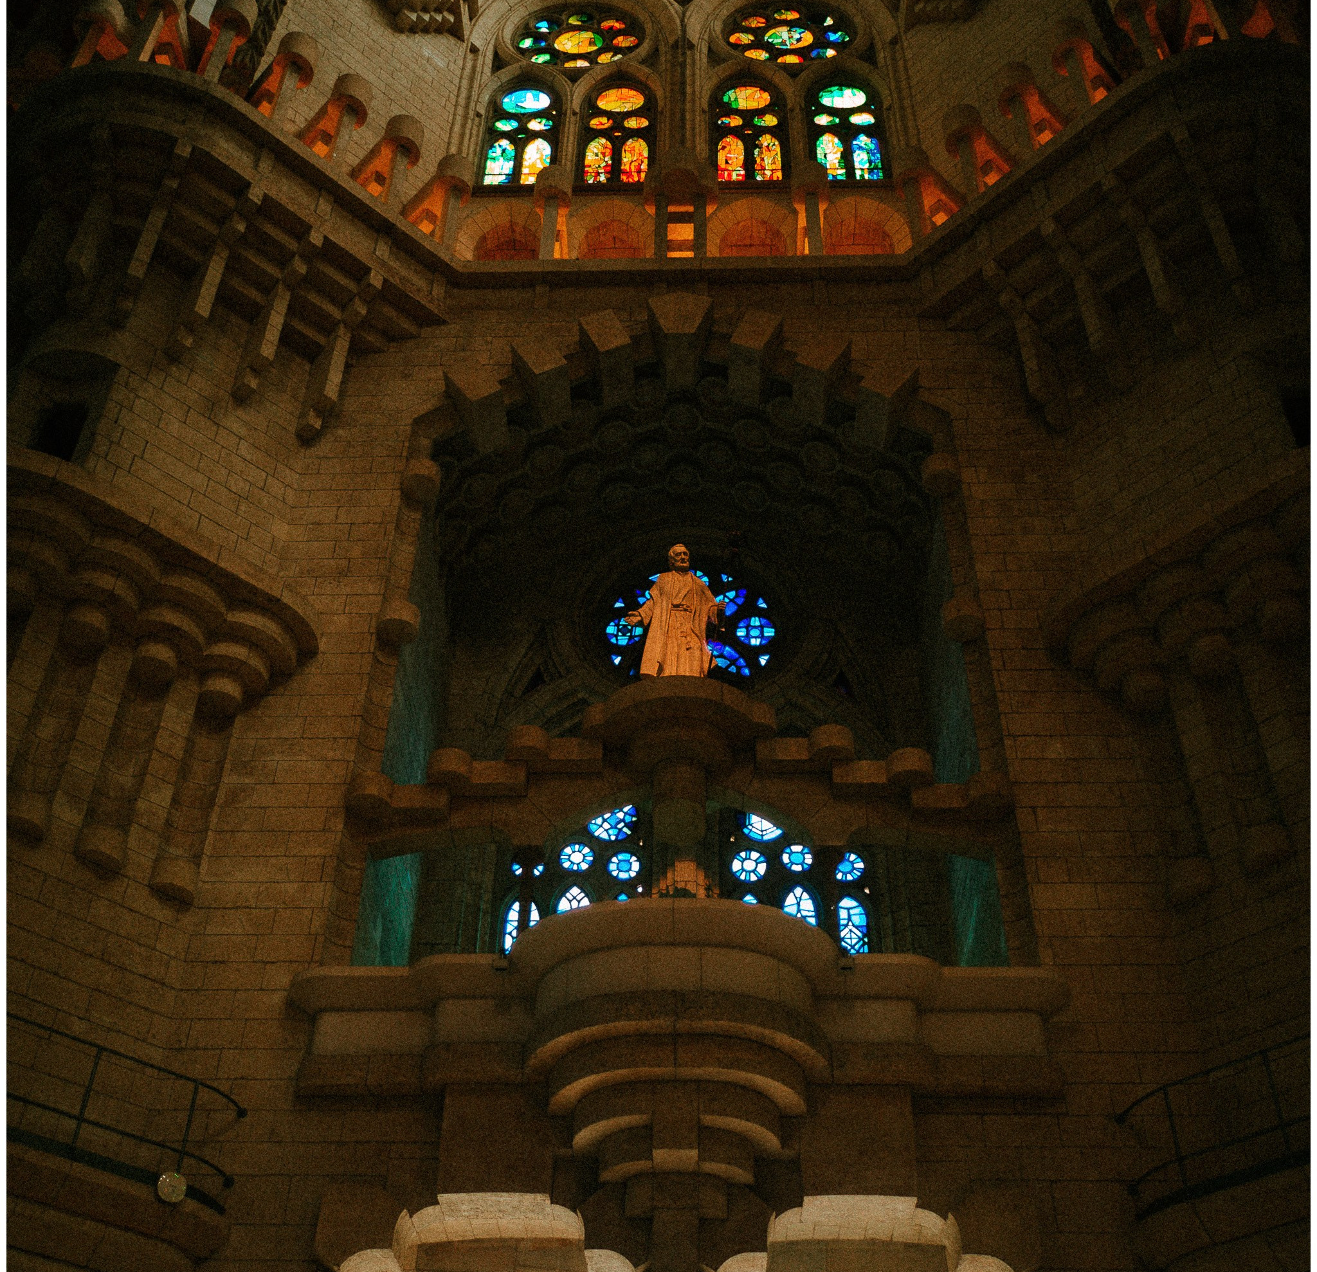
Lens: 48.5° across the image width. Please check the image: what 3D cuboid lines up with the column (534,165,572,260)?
[{"bbox_3d":[-2.098,-8.088,28.877,0.759,3.307,0.850,0,-39,1],"label":"column"}]

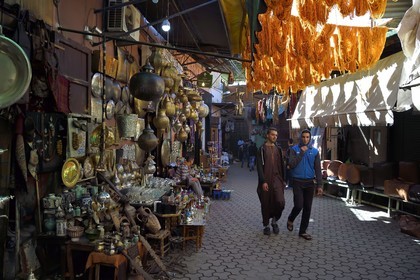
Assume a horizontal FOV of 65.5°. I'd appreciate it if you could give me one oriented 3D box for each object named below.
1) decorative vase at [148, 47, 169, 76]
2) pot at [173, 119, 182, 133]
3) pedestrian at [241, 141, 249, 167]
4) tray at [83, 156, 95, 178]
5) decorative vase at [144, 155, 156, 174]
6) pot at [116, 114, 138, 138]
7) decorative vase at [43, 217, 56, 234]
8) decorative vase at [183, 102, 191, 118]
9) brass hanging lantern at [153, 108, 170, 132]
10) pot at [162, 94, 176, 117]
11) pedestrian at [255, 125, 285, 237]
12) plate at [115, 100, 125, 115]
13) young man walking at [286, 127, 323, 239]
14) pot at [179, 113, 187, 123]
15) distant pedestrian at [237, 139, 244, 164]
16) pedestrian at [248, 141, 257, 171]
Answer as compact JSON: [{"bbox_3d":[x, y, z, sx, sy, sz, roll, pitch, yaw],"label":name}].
[{"bbox_3d":[-0.764,-1.161,4.800,0.230,0.420,0.230,0,0,10],"label":"decorative vase"},{"bbox_3d":[-0.567,-0.253,5.700,0.170,0.240,0.160,0,-1,-6],"label":"pot"},{"bbox_3d":[2.098,0.875,19.300,0.500,1.670,0.400,0,0,6],"label":"pedestrian"},{"bbox_3d":[-1.667,0.383,4.500,0.030,0.290,0.290,-6,-1,10],"label":"tray"},{"bbox_3d":[-0.865,0.356,4.750,0.170,0.285,0.175,0,-1,0],"label":"decorative vase"},{"bbox_3d":[-1.339,-0.224,5.300,0.345,0.370,0.345,0,-1,0],"label":"pot"},{"bbox_3d":[-1.671,0.890,3.400,0.140,0.185,0.140,0,-1,-24],"label":"decorative vase"},{"bbox_3d":[-0.489,-0.614,6.800,0.162,0.323,0.162,0,-1,7],"label":"decorative vase"},{"bbox_3d":[-0.728,-0.293,4.900,0.260,0.360,0.260,0,-1,-6],"label":"brass hanging lantern"},{"bbox_3d":[-0.686,-0.583,5.600,0.200,0.360,0.200,0,0,10],"label":"pot"},{"bbox_3d":[1.009,0.673,5.360,0.520,1.750,0.420,0,-1,-6],"label":"pedestrian"},{"bbox_3d":[-1.590,-0.567,5.750,0.030,0.240,0.240,0,0,16],"label":"plate"},{"bbox_3d":[1.534,0.709,5.300,0.570,1.750,0.520,0,0,7],"label":"young man walking"},{"bbox_3d":[-0.497,-0.406,5.900,0.140,0.180,0.135,0,-1,-6],"label":"pot"},{"bbox_3d":[1.965,0.811,20.700,0.500,1.680,0.400,0,0,6],"label":"distant pedestrian"},{"bbox_3d":[2.377,0.878,18.200,0.480,1.700,0.420,0,-1,3],"label":"pedestrian"}]

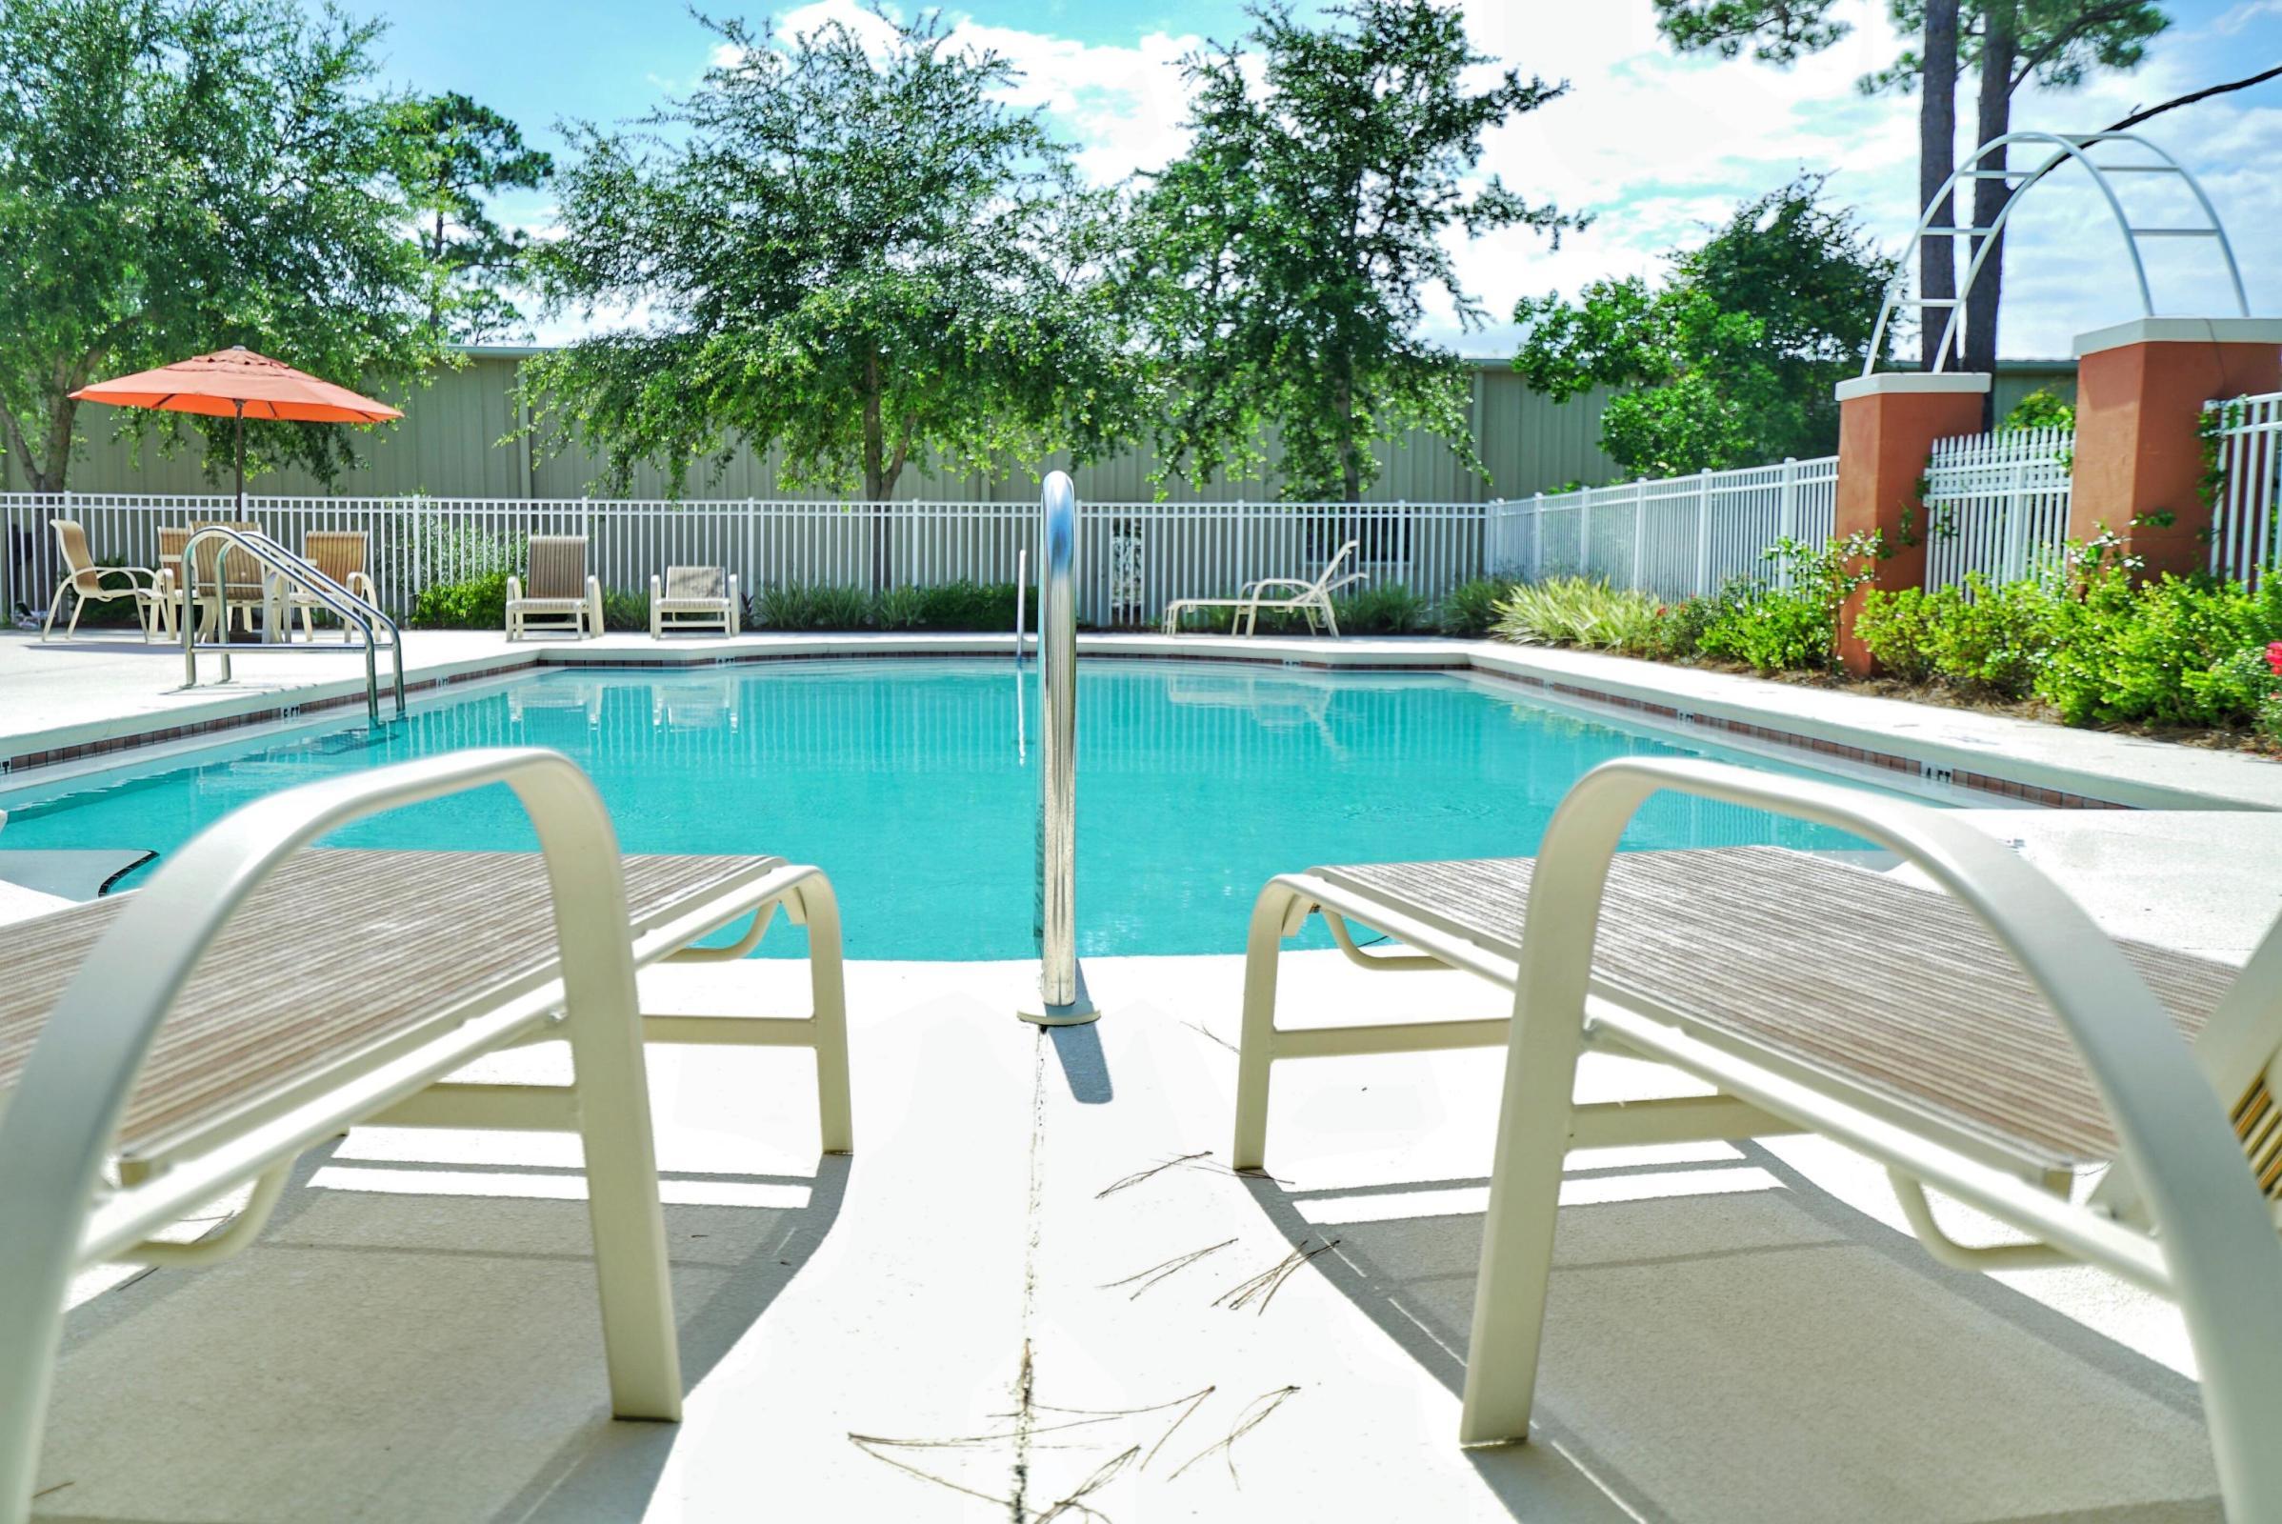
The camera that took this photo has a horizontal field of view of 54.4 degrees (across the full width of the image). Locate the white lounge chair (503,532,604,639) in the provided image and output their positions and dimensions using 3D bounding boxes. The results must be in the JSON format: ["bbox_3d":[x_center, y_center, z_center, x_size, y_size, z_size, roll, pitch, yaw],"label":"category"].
[{"bbox_3d":[-5.133,-1.549,19.444,0.740,0.930,1.680,0,5,-10],"label":"white lounge chair"}]

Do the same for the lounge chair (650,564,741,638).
[{"bbox_3d":[-3.982,-1.440,19.888,0.740,0.650,1.850,-1,5,-10],"label":"lounge chair"}]

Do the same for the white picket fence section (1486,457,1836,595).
[{"bbox_3d":[4.210,-1.714,19.388,0.060,1.420,11.100,0,5,-3],"label":"white picket fence section"}]

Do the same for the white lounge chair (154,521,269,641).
[{"bbox_3d":[-7.151,-1.389,17.184,0.620,0.960,0.760,-1,5,-14],"label":"white lounge chair"}]

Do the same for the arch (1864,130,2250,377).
[{"bbox_3d":[4.670,-2.705,11.666,0.490,1.100,3.500,0,5,-3],"label":"arch"}]

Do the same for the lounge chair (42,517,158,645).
[{"bbox_3d":[-8.304,-1.467,17.878,0.820,1.000,0.620,1,5,4],"label":"lounge chair"}]

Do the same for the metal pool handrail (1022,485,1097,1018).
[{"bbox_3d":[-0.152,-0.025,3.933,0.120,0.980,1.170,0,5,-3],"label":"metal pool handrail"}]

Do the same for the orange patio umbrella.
[{"bbox_3d":[-7.182,-2.134,17.670,2.740,2.360,2.740,0,5,-3],"label":"orange patio umbrella"}]

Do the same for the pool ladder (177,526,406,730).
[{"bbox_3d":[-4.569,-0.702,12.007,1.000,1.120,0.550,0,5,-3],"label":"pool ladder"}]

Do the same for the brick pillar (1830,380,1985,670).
[{"bbox_3d":[4.628,-1.415,13.395,0.670,1.810,0.670,0,5,-3],"label":"brick pillar"}]

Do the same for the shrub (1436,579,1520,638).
[{"bbox_3d":[3.419,-1.599,22.628,0.760,0.620,0.740,0,5,-3],"label":"shrub"}]

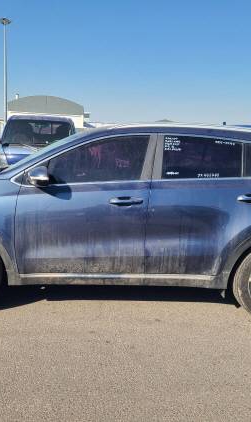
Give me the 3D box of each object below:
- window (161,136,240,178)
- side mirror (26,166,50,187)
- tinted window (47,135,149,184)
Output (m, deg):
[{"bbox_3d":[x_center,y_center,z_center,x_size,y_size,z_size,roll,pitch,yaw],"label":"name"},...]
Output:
[{"bbox_3d":[0.632,-0.426,3.468,0.665,0.368,0.070,2,-5,-4],"label":"window"},{"bbox_3d":[-0.685,-0.268,3.278,0.170,0.165,0.240,2,9,-3],"label":"side mirror"},{"bbox_3d":[-0.213,-0.419,3.485,0.830,0.430,0.070,2,-5,-3],"label":"tinted window"}]

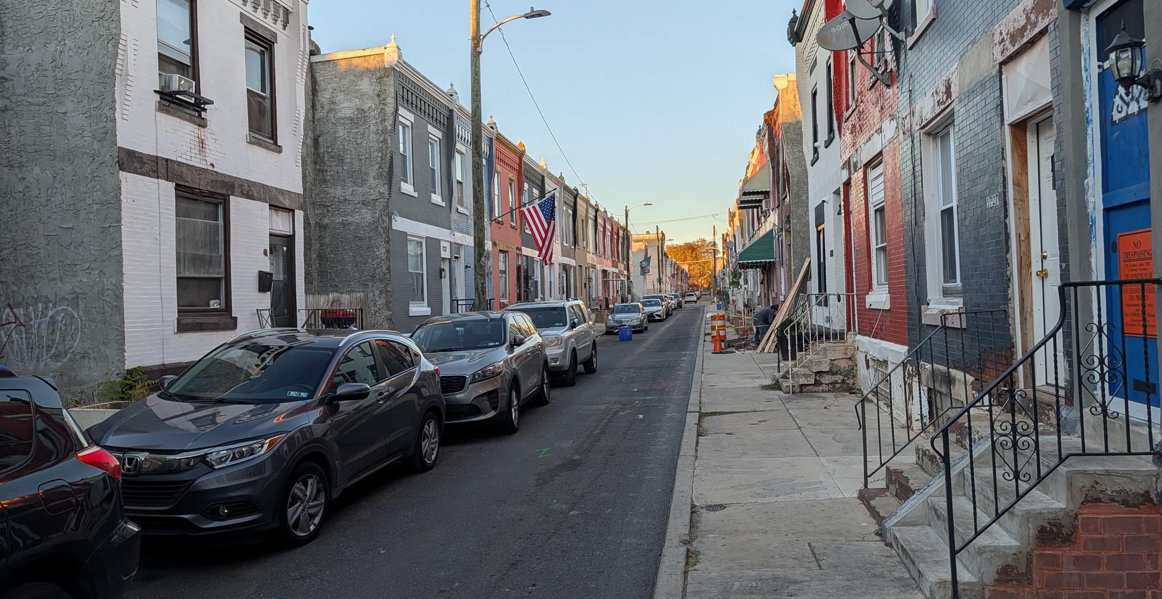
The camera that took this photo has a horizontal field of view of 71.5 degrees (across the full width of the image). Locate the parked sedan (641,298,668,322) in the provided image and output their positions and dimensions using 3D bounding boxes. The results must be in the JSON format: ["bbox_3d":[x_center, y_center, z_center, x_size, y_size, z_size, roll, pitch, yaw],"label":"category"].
[{"bbox_3d":[4.836,0.778,56.048,1.840,1.450,4.880,-2,0,9],"label":"parked sedan"}]

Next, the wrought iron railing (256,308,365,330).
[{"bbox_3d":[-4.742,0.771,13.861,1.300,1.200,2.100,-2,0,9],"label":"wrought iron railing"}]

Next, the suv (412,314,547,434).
[{"bbox_3d":[-1.665,1.020,12.712,1.890,1.690,4.780,-2,0,8],"label":"suv"}]

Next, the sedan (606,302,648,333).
[{"bbox_3d":[2.353,0.906,40.993,1.820,1.460,4.800,-2,0,9],"label":"sedan"}]

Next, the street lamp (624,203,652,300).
[{"bbox_3d":[4.140,-2.620,56.346,1.990,8.041,0.320,-2,0,9],"label":"street lamp"}]

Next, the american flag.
[{"bbox_3d":[-0.984,-1.664,18.600,0.870,1.660,0.250,-2,0,9],"label":"american flag"}]

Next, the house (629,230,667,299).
[{"bbox_3d":[8.402,-4.550,126.388,9.000,11.424,5.500,-2,0,9],"label":"house"}]

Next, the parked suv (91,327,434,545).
[{"bbox_3d":[-2.768,1.113,7.593,1.790,1.610,4.330,-2,0,10],"label":"parked suv"}]

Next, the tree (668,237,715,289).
[{"bbox_3d":[38.276,-12.130,280.000,16.500,18.500,16.000,-2,0,9],"label":"tree"}]

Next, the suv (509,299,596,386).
[{"bbox_3d":[-0.857,0.904,18.434,1.990,1.830,4.850,-2,0,9],"label":"suv"}]

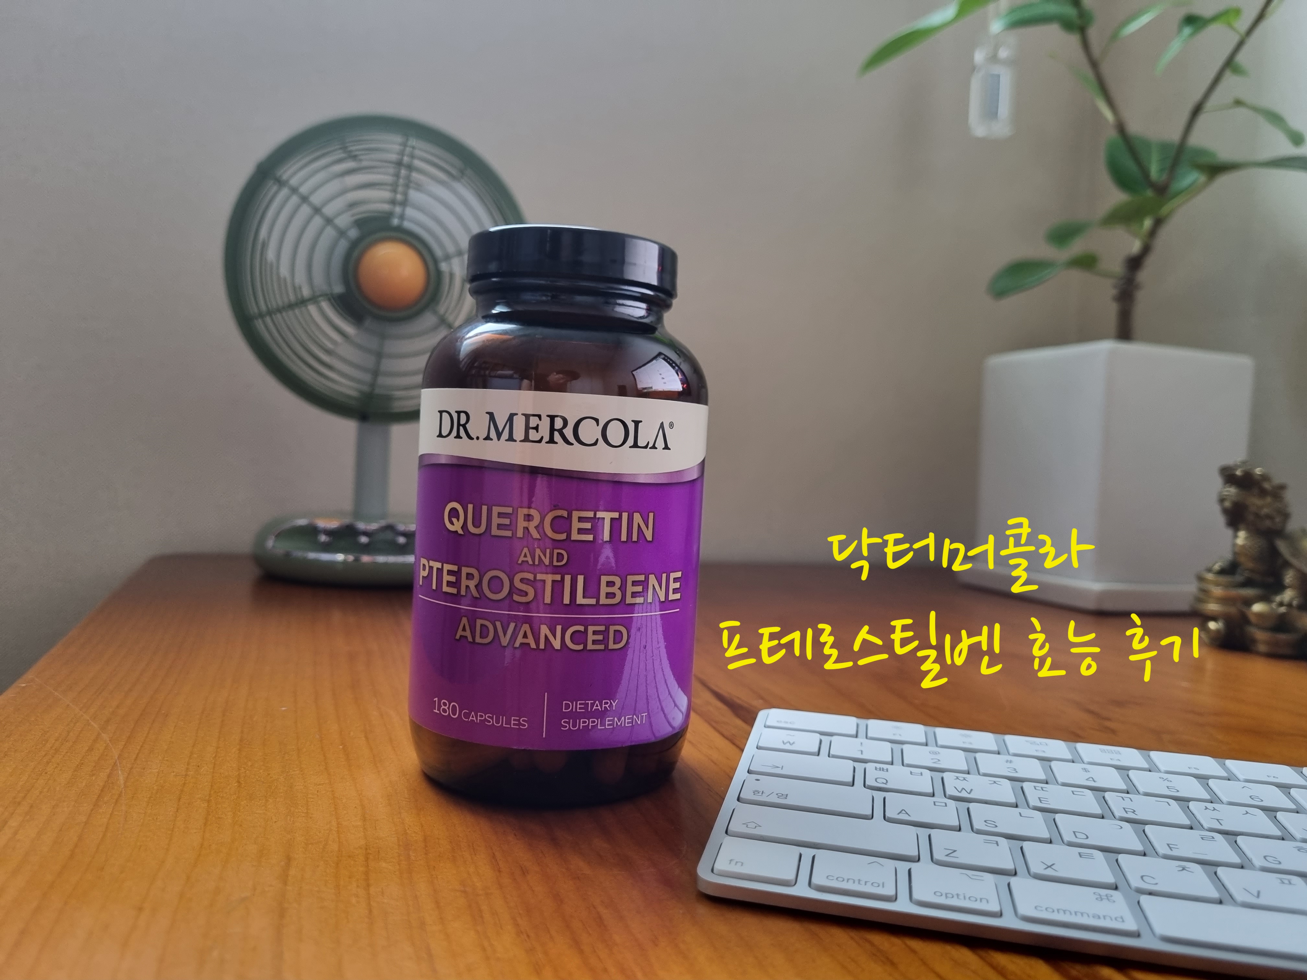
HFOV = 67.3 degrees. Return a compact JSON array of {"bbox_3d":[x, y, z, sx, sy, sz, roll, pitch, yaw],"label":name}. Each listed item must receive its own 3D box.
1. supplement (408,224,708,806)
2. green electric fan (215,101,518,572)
[{"bbox_3d":[-0.025,0.005,0.265,0.076,0.140,0.076,3,3,1],"label":"supplement"},{"bbox_3d":[-0.168,-0.085,0.602,0.182,0.275,0.108,2,3,-18],"label":"green electric fan"}]

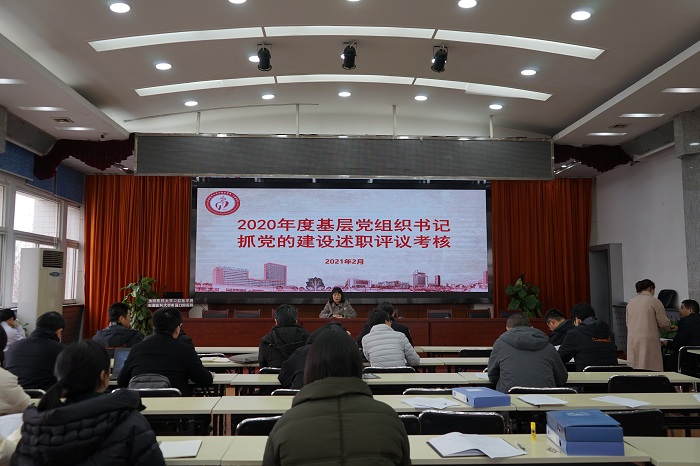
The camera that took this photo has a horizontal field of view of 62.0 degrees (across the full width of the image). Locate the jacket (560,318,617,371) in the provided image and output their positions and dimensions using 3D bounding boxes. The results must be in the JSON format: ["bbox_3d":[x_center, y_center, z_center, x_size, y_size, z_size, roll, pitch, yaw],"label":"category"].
[{"bbox_3d":[2.155,1.100,5.265,0.510,0.686,0.460,2,-5,-22],"label":"jacket"}]

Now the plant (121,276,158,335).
[{"bbox_3d":[-3.158,1.378,8.694,0.546,1.485,0.546,0,-5,-2],"label":"plant"}]

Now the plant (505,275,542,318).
[{"bbox_3d":[2.646,1.383,8.972,0.520,1.460,0.520,0,-5,-2],"label":"plant"}]

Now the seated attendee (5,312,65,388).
[{"bbox_3d":[-2.204,1.209,4.146,0.500,1.277,0.760,0,-5,0],"label":"seated attendee"}]

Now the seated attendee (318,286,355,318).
[{"bbox_3d":[-0.168,1.384,8.006,0.540,1.260,0.720,0,-5,-2],"label":"seated attendee"}]

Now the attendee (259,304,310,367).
[{"bbox_3d":[-0.556,1.284,5.136,0.500,1.290,0.740,0,-5,-2],"label":"attendee"}]

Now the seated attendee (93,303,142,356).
[{"bbox_3d":[-2.435,1.377,6.088,0.510,1.280,0.720,-1,-5,13],"label":"seated attendee"}]

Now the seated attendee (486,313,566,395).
[{"bbox_3d":[1.285,1.234,4.305,0.570,1.253,0.760,0,-5,-2],"label":"seated attendee"}]

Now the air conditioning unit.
[{"bbox_3d":[-3.737,1.153,7.033,0.280,1.886,0.540,0,-5,2],"label":"air conditioning unit"}]

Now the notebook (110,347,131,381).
[{"bbox_3d":[-1.647,1.000,4.395,0.330,0.220,0.250,1,-5,-10],"label":"notebook"}]

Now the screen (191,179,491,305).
[{"bbox_3d":[-0.137,0.159,10.699,5.439,2.243,0.150,0,-5,-2],"label":"screen"}]

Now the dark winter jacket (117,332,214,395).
[{"bbox_3d":[-1.305,1.022,4.095,0.630,0.680,0.460,0,-5,1],"label":"dark winter jacket"}]

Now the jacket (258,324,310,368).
[{"bbox_3d":[-0.546,1.118,5.021,0.490,0.660,0.440,0,-5,-2],"label":"jacket"}]

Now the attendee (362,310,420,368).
[{"bbox_3d":[0.364,1.316,5.225,0.500,1.250,0.760,0,-5,-2],"label":"attendee"}]

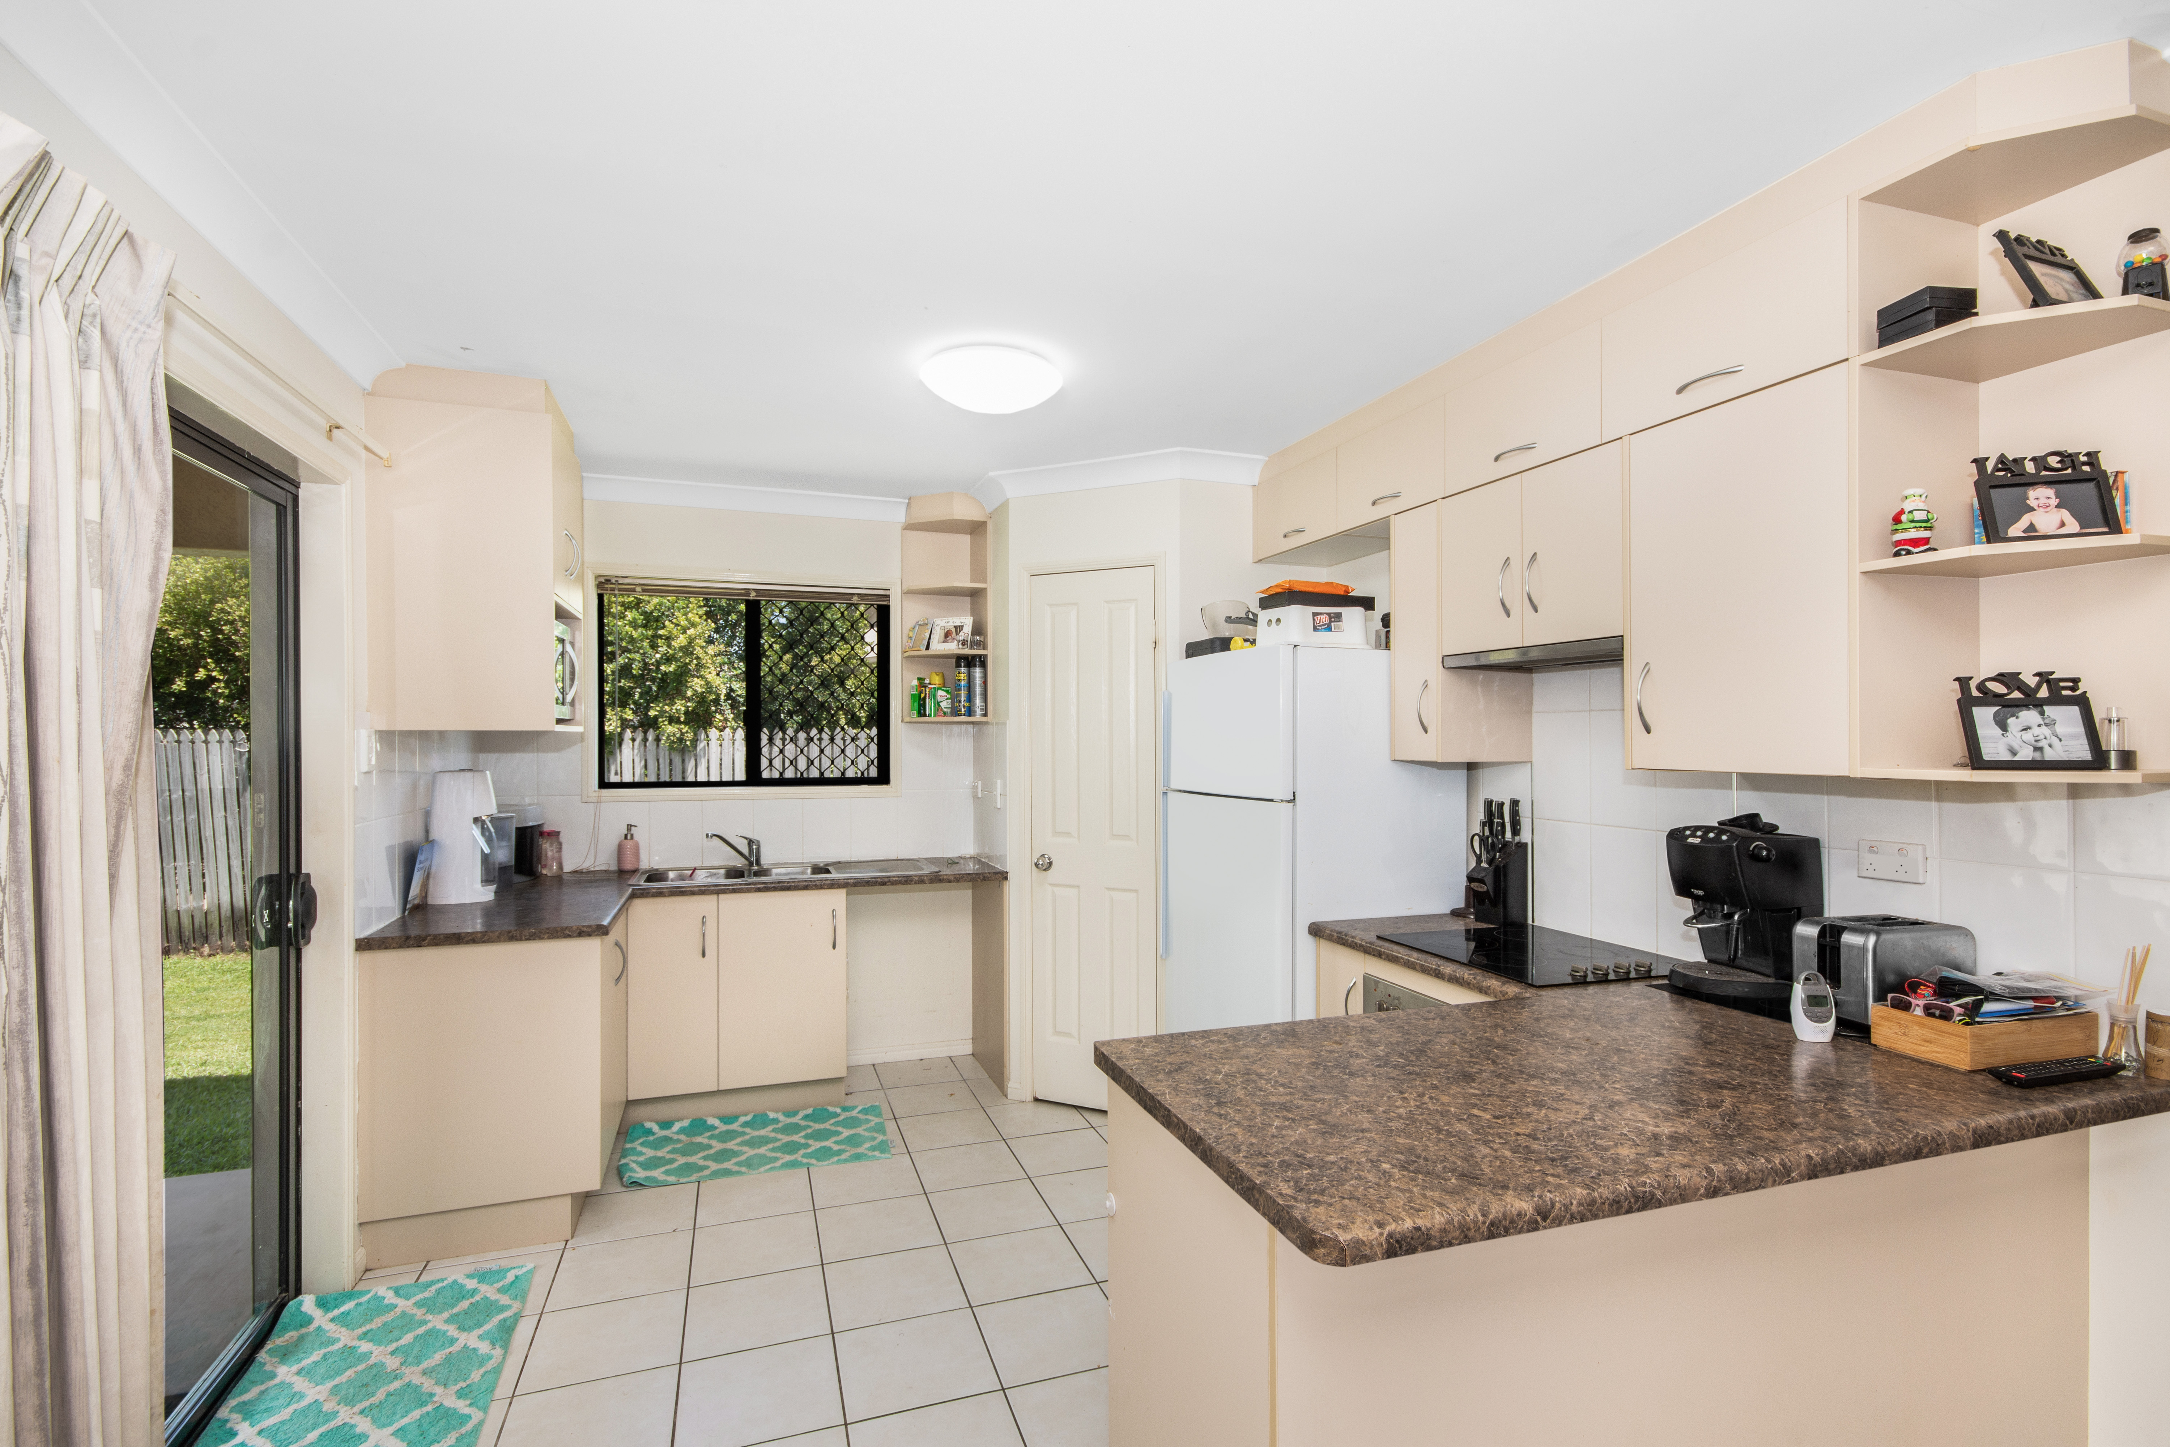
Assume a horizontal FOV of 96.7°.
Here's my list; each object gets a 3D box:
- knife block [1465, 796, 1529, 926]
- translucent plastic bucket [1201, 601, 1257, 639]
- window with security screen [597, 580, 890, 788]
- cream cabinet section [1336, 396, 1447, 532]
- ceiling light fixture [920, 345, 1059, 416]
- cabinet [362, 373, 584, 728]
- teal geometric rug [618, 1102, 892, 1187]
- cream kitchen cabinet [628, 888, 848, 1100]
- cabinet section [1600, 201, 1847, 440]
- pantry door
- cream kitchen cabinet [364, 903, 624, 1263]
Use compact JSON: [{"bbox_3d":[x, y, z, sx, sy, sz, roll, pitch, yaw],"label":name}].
[{"bbox_3d":[1.199,0.403,2.814,0.160,0.355,0.105,0,-1,-19],"label":"knife block"},{"bbox_3d":[0.520,-0.360,3.365,0.220,0.140,0.180,0,-1,-20],"label":"translucent plastic bucket"},{"bbox_3d":[-1.414,-0.157,4.084,1.178,0.863,0.070,0,-1,-20],"label":"window with security screen"},{"bbox_3d":[1.063,-0.761,2.956,0.324,0.284,0.511,0,-1,-19],"label":"cream cabinet section"},{"bbox_3d":[-0.264,-0.937,2.709,0.395,0.102,0.395,0,-1,0],"label":"ceiling light fixture"},{"bbox_3d":[-1.788,-0.456,2.888,0.440,0.950,0.530,0,-1,-19],"label":"cabinet"},{"bbox_3d":[-1.142,1.463,3.392,0.870,0.020,0.500,0,-1,-14],"label":"teal geometric rug"},{"bbox_3d":[-1.353,0.991,3.801,0.765,0.730,0.490,0,-1,-20],"label":"cream kitchen cabinet"},{"bbox_3d":[1.404,-0.773,1.984,0.324,0.284,0.514,0,-1,-19],"label":"cabinet section"},{"bbox_3d":[0.042,0.445,3.711,0.515,2.040,0.040,0,-1,25],"label":"pantry door"},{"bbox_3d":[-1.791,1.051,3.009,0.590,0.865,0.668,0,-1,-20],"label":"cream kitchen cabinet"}]

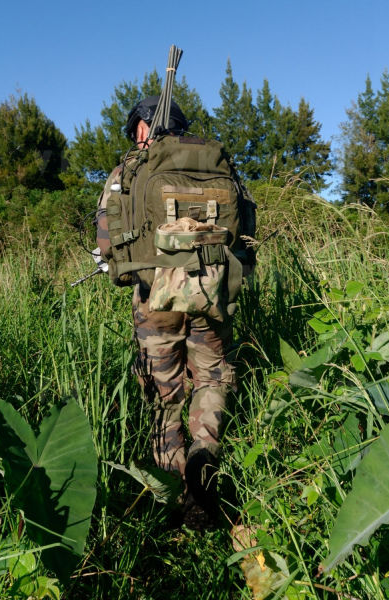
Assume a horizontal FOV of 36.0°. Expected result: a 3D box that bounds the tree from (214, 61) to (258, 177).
[{"bbox_3d":[1.991,-7.777,29.070,2.620,7.300,2.620,0,10,0],"label":"tree"}]

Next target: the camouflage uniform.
[{"bbox_3d":[-0.070,0.125,2.566,0.620,1.400,0.450,-1,11,-7],"label":"camouflage uniform"}]

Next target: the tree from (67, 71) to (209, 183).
[{"bbox_3d":[-2.633,-7.282,28.144,6.770,6.660,5.420,0,10,0],"label":"tree"}]

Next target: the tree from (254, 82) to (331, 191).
[{"bbox_3d":[4.774,-7.288,29.160,3.900,6.300,3.700,0,10,0],"label":"tree"}]

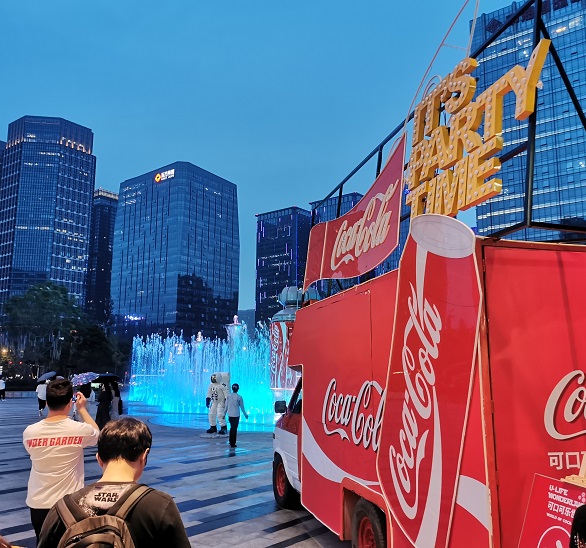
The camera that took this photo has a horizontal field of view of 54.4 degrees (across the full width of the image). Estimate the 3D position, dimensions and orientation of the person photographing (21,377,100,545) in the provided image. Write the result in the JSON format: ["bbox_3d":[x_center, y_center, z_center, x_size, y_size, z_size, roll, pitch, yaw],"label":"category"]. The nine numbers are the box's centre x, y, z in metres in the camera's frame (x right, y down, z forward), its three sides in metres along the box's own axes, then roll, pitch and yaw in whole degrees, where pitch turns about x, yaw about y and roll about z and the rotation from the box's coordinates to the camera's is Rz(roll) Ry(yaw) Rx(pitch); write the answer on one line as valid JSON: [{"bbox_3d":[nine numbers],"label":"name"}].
[{"bbox_3d":[-1.731,1.661,4.206,0.570,1.750,0.500,0,-10,2],"label":"person photographing"}]

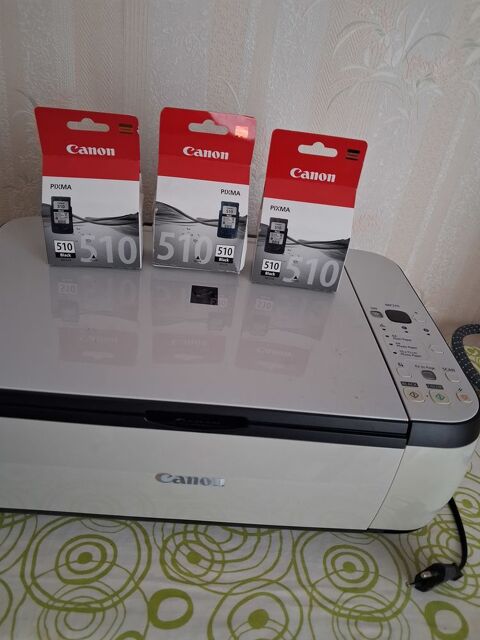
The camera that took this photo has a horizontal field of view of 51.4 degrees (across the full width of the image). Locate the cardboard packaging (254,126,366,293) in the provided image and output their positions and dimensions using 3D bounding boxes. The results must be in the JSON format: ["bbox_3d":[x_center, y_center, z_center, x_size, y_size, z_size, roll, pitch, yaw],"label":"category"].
[{"bbox_3d":[0.065,-0.103,0.482,0.088,0.144,0.042,6,35,-5],"label":"cardboard packaging"}]

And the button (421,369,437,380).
[{"bbox_3d":[0.158,0.046,0.417,0.010,0.003,0.012,5,35,-5],"label":"button"}]

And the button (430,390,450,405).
[{"bbox_3d":[0.159,0.061,0.396,0.013,0.003,0.015,5,35,-5],"label":"button"}]

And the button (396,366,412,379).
[{"bbox_3d":[0.137,0.044,0.415,0.010,0.003,0.012,5,35,-5],"label":"button"}]

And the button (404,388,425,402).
[{"bbox_3d":[0.138,0.059,0.394,0.013,0.003,0.014,5,35,-5],"label":"button"}]

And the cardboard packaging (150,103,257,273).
[{"bbox_3d":[-0.036,-0.122,0.486,0.088,0.144,0.042,3,35,-9],"label":"cardboard packaging"}]

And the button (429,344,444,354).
[{"bbox_3d":[0.177,0.026,0.450,0.010,0.003,0.011,5,35,-5],"label":"button"}]

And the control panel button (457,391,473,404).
[{"bbox_3d":[0.180,0.062,0.399,0.010,0.003,0.012,5,35,-5],"label":"control panel button"}]

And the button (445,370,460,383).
[{"bbox_3d":[0.179,0.048,0.419,0.010,0.003,0.012,5,35,-5],"label":"button"}]

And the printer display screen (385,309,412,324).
[{"bbox_3d":[0.155,-0.003,0.487,0.022,0.002,0.018,5,35,-5],"label":"printer display screen"}]

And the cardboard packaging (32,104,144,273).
[{"bbox_3d":[-0.135,-0.119,0.464,0.088,0.139,0.042,1,36,-12],"label":"cardboard packaging"}]

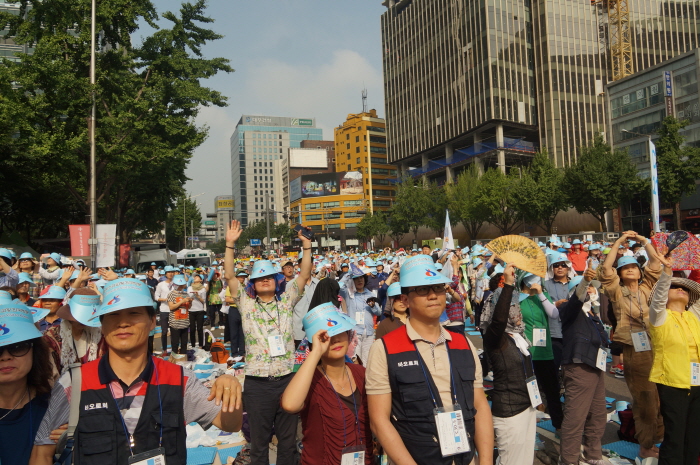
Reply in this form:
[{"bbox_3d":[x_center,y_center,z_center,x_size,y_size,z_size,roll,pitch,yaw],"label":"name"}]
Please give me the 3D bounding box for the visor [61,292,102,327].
[{"bbox_3d":[-1.387,0.412,2.750,0.185,0.145,0.190,7,2,25],"label":"visor"}]

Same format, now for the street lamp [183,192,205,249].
[{"bbox_3d":[-19.571,0.307,66.000,2.500,10.300,0.350,-2,-3,-15],"label":"street lamp"}]

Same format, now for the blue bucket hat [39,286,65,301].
[{"bbox_3d":[-2.205,0.450,3.900,0.190,0.095,0.200,-2,-2,-6],"label":"blue bucket hat"}]

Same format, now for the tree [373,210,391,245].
[{"bbox_3d":[6.205,0.738,106.178,4.800,10.400,4.800,-1,-3,-21],"label":"tree"}]

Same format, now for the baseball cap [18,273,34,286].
[{"bbox_3d":[-4.318,0.627,7.000,0.270,0.160,0.220,-1,-3,34],"label":"baseball cap"}]

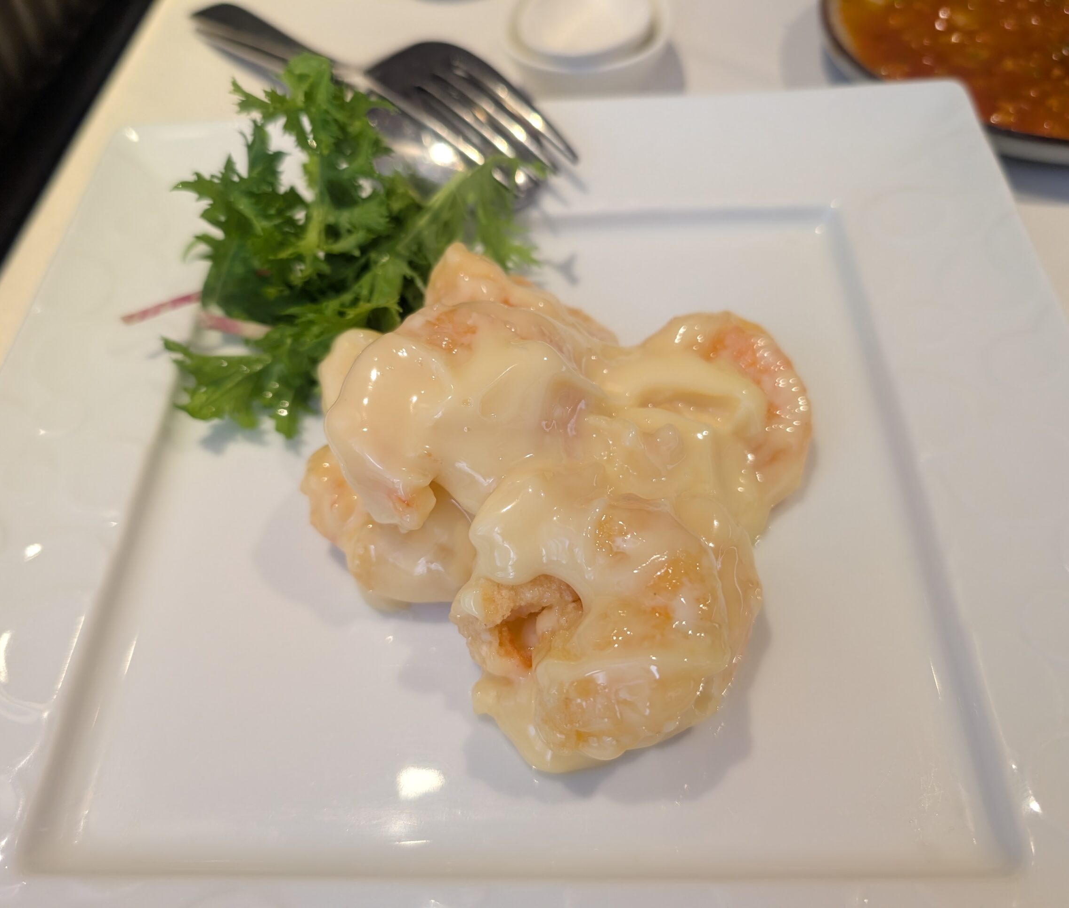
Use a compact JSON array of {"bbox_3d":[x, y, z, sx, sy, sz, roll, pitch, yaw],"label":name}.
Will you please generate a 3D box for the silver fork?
[{"bbox_3d":[-0.063,-0.133,0.276,0.026,0.020,0.197,-38,56,-20],"label":"silver fork"}]

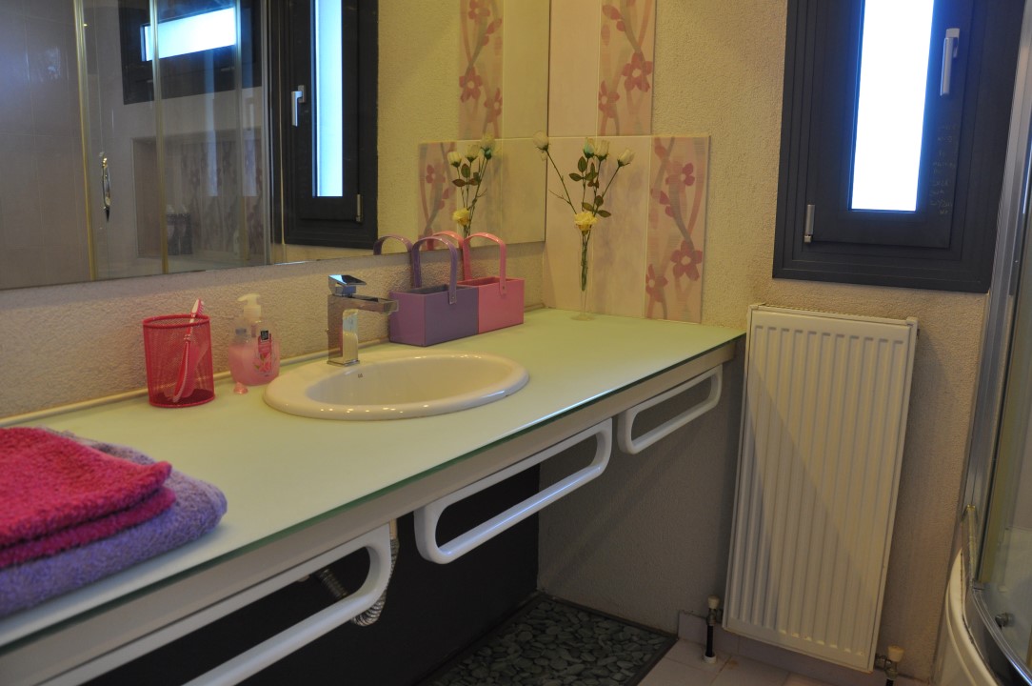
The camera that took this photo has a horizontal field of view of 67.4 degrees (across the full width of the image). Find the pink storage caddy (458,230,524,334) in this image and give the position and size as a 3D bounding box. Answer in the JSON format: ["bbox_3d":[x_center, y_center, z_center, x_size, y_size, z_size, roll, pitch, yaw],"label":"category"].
[{"bbox_3d":[-0.076,-0.165,2.040,0.098,0.248,0.197,8,14,35],"label":"pink storage caddy"}]

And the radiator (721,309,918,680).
[{"bbox_3d":[0.749,0.353,1.934,0.378,0.880,0.100,8,14,35],"label":"radiator"}]

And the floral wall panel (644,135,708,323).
[{"bbox_3d":[0.445,-0.309,2.126,0.166,0.505,0.012,8,14,35],"label":"floral wall panel"}]

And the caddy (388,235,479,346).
[{"bbox_3d":[-0.194,-0.134,1.882,0.098,0.248,0.199,8,14,35],"label":"caddy"}]

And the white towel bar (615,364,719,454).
[{"bbox_3d":[0.356,0.140,1.722,0.024,0.105,0.515,8,14,35],"label":"white towel bar"}]

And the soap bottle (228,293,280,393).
[{"bbox_3d":[-0.487,-0.011,1.456,0.070,0.166,0.095,8,14,35],"label":"soap bottle"}]

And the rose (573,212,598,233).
[{"bbox_3d":[0.190,-0.334,2.131,0.066,0.056,0.066,1,11,0],"label":"rose"}]

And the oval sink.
[{"bbox_3d":[-0.209,0.140,1.481,0.425,0.170,0.560,8,14,35],"label":"oval sink"}]

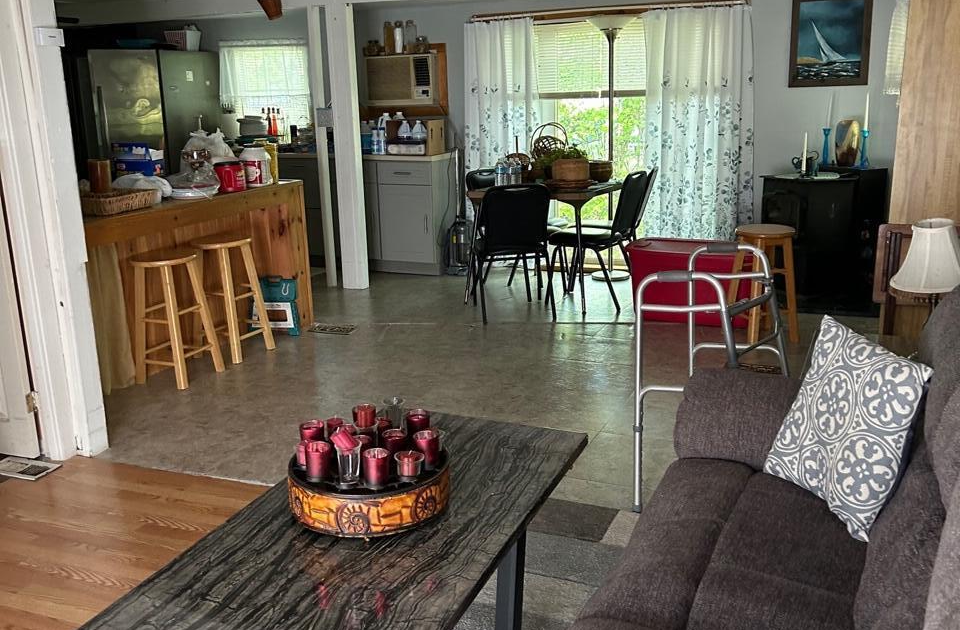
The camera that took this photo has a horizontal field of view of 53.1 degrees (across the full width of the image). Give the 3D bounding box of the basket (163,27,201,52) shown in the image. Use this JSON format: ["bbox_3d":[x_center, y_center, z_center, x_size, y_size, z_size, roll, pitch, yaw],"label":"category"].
[{"bbox_3d":[-2.556,-2.338,8.189,0.280,0.180,0.180,6,16,26],"label":"basket"}]

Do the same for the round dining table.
[{"bbox_3d":[0.485,-0.511,6.509,0.930,0.755,0.930,6,16,28],"label":"round dining table"}]

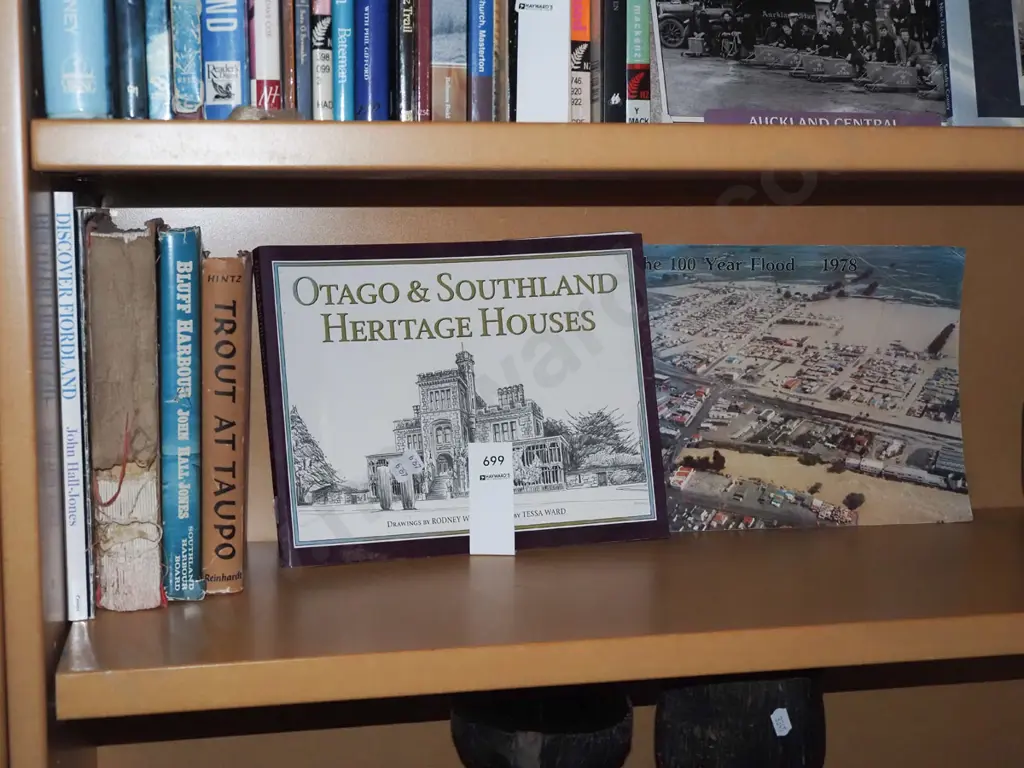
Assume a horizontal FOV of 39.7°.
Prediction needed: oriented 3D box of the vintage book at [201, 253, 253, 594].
[{"bbox_3d":[-0.205,0.020,1.019,0.029,0.228,0.146,0,7,-11],"label":"vintage book"}]

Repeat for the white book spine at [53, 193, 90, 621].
[{"bbox_3d":[-0.292,0.005,0.978,0.012,0.269,0.195,-1,7,-11],"label":"white book spine"}]

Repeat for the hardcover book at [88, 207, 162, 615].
[{"bbox_3d":[-0.262,0.013,0.992,0.042,0.250,0.172,-1,7,-11],"label":"hardcover book"}]

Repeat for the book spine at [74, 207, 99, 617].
[{"bbox_3d":[-0.283,0.009,0.981,0.006,0.259,0.190,-1,7,-11],"label":"book spine"}]

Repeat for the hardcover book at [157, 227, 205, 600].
[{"bbox_3d":[-0.231,0.012,1.010,0.025,0.245,0.163,0,7,-11],"label":"hardcover book"}]

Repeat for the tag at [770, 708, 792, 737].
[{"bbox_3d":[0.189,0.238,0.997,0.013,0.021,0.001,-23,12,-17],"label":"tag"}]

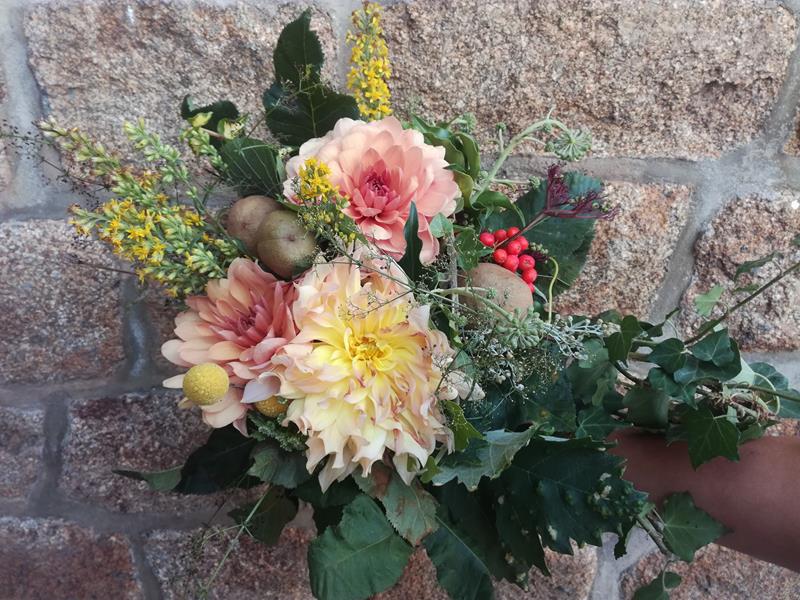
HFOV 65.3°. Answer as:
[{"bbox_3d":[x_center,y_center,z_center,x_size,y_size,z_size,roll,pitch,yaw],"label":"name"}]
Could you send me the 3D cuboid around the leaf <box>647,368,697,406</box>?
[{"bbox_3d":[0.211,0.068,0.485,0.045,0.028,0.013,31,-16,6],"label":"leaf"}]

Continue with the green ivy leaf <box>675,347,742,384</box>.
[{"bbox_3d":[0.230,0.049,0.465,0.051,0.028,0.026,-3,-30,-8],"label":"green ivy leaf"}]

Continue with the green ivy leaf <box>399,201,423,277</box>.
[{"bbox_3d":[0.008,-0.041,0.455,0.019,0.059,0.018,-2,7,0],"label":"green ivy leaf"}]

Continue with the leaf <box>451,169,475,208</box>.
[{"bbox_3d":[0.046,-0.081,0.455,0.018,0.029,0.014,-4,6,-22],"label":"leaf"}]

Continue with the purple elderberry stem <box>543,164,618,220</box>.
[{"bbox_3d":[0.137,-0.082,0.475,0.058,0.042,0.040,0,5,0],"label":"purple elderberry stem"}]

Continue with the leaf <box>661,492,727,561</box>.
[{"bbox_3d":[0.221,0.169,0.465,0.052,0.050,0.014,-2,-8,-6],"label":"leaf"}]

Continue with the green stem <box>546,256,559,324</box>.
[{"bbox_3d":[0.117,-0.006,0.475,0.008,0.052,0.009,-2,7,0],"label":"green stem"}]

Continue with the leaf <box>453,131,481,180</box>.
[{"bbox_3d":[0.053,-0.113,0.490,0.021,0.038,0.016,-6,-4,-12],"label":"leaf"}]

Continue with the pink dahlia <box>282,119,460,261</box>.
[{"bbox_3d":[-0.022,-0.083,0.475,0.132,0.115,0.068,0,-12,-2],"label":"pink dahlia"}]

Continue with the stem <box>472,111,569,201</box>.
[{"bbox_3d":[0.088,-0.103,0.460,0.032,0.084,0.022,42,0,0],"label":"stem"}]

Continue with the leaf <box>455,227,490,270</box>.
[{"bbox_3d":[0.056,-0.039,0.475,0.029,0.034,0.013,-2,7,0],"label":"leaf"}]

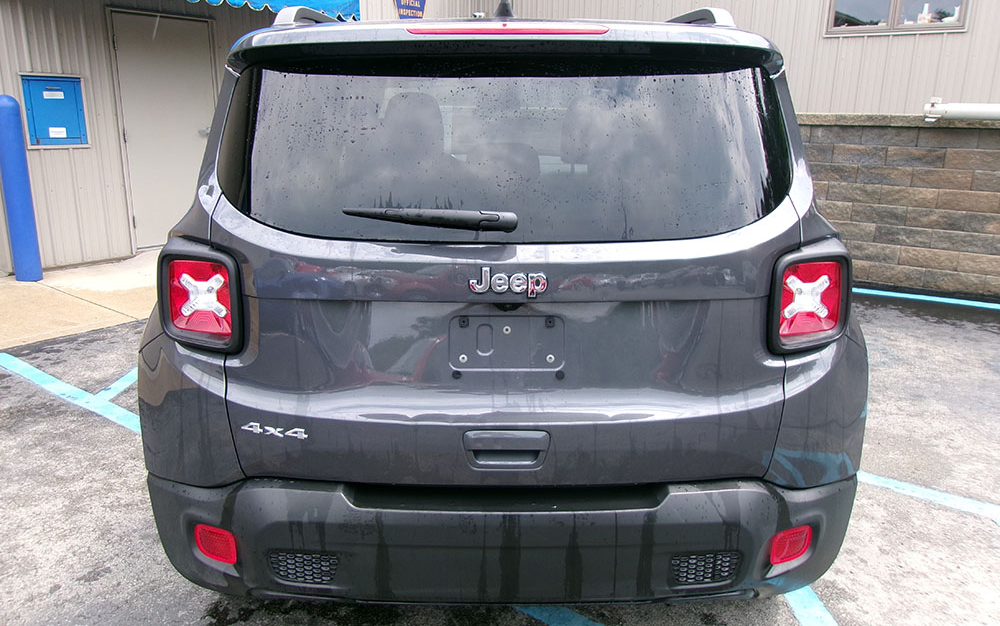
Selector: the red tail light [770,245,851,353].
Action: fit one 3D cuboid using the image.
[{"bbox_3d":[0.669,-0.036,1.708,0.200,0.225,0.135,-2,11,-8],"label":"red tail light"}]

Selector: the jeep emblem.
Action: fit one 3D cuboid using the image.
[{"bbox_3d":[0.015,-0.061,1.581,0.158,0.064,0.012,0,8,0],"label":"jeep emblem"}]

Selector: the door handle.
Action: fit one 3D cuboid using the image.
[{"bbox_3d":[0.014,0.287,1.651,0.178,0.087,0.035,0,14,0],"label":"door handle"}]

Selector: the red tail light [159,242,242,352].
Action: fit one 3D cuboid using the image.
[{"bbox_3d":[-0.653,-0.043,1.706,0.200,0.225,0.135,2,11,8],"label":"red tail light"}]

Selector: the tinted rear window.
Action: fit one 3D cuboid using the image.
[{"bbox_3d":[0.011,-0.346,1.702,1.285,0.415,0.140,0,-5,0],"label":"tinted rear window"}]

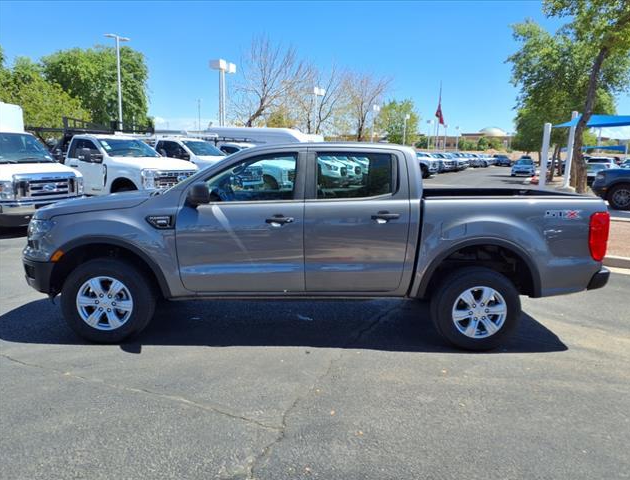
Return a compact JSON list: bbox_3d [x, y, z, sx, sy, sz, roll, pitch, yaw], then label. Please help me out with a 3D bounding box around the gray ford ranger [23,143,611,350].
[{"bbox_3d":[0.000,-0.080,5.061,5.350,1.800,1.950,1,10,-1],"label":"gray ford ranger"}]

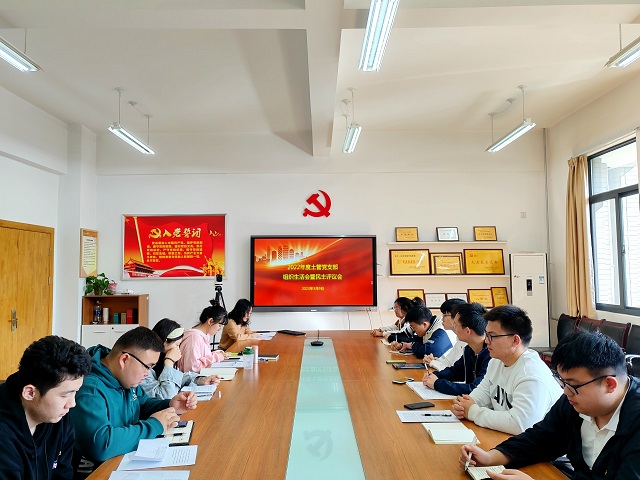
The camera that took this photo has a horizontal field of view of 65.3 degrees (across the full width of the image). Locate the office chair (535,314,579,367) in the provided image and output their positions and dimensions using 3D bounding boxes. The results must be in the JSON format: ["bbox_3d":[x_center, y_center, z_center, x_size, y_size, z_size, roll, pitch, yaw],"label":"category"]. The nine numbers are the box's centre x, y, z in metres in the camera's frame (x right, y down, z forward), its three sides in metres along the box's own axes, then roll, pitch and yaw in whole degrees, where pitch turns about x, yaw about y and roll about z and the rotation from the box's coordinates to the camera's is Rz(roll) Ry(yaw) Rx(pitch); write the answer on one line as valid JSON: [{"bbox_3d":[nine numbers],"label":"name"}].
[{"bbox_3d":[2.834,1.399,6.037,0.620,0.980,0.570,0,-4,-5],"label":"office chair"}]

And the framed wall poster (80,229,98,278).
[{"bbox_3d":[-3.164,0.196,6.846,0.025,0.660,0.520,0,-3,-1],"label":"framed wall poster"}]

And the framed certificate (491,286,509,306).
[{"bbox_3d":[2.554,0.821,7.072,0.219,0.295,0.025,0,-19,-1],"label":"framed certificate"}]

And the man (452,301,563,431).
[{"bbox_3d":[0.965,1.000,2.442,0.720,1.349,0.550,1,-3,-20],"label":"man"}]

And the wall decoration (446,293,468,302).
[{"bbox_3d":[1.958,0.874,7.122,0.307,0.222,0.020,0,-17,-1],"label":"wall decoration"}]

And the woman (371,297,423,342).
[{"bbox_3d":[0.887,1.224,5.404,0.700,1.198,0.500,0,-3,-12],"label":"woman"}]

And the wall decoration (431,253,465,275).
[{"bbox_3d":[1.820,0.340,7.153,0.473,0.331,0.025,0,-16,-1],"label":"wall decoration"}]

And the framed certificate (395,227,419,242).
[{"bbox_3d":[1.254,-0.077,7.172,0.323,0.213,0.020,0,-18,-1],"label":"framed certificate"}]

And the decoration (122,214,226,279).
[{"bbox_3d":[-2.090,0.101,7.165,1.510,0.942,0.030,0,-3,-1],"label":"decoration"}]

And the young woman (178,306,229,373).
[{"bbox_3d":[-1.036,1.164,4.125,0.640,1.220,0.500,0,-4,5],"label":"young woman"}]

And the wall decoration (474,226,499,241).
[{"bbox_3d":[2.382,-0.088,7.185,0.331,0.219,0.020,0,-18,-1],"label":"wall decoration"}]

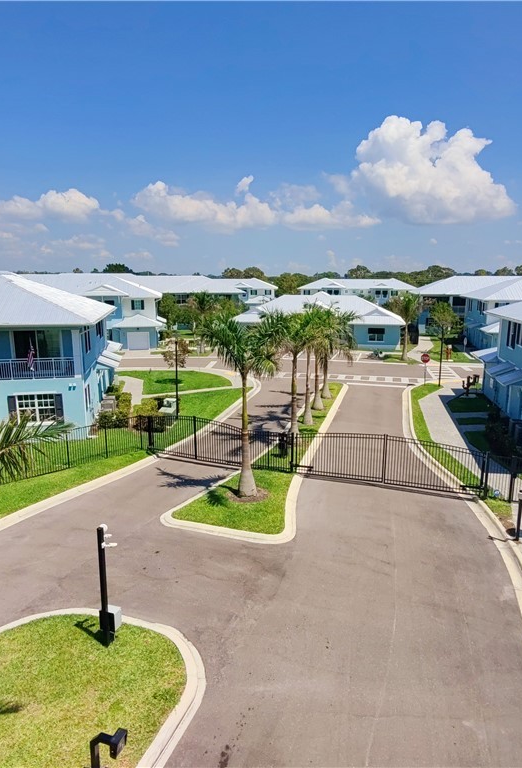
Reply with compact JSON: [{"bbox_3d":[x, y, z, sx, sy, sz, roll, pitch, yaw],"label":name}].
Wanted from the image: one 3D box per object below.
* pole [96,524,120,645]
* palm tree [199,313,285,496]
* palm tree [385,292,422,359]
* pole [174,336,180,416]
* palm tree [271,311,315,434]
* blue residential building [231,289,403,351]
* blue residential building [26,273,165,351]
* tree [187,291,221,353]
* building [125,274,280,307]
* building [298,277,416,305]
[{"bbox_3d":[-3.670,4.879,12.249,0.600,3.150,0.480,3,12,14],"label":"pole"},{"bbox_3d":[-0.679,1.007,20.487,3.500,7.500,3.500,0,11,0],"label":"palm tree"},{"bbox_3d":[16.708,-6.589,58.017,4.100,7.600,4.100,0,11,0],"label":"palm tree"},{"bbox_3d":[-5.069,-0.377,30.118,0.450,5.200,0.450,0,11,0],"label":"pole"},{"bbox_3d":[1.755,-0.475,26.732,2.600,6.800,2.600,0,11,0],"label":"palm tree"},{"bbox_3d":[7.675,-8.721,67.608,20.500,6.900,12.500,1,11,6],"label":"blue residential building"},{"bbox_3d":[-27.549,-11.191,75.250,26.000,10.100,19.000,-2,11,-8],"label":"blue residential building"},{"bbox_3d":[-7.393,-7.908,64.425,4.200,7.800,4.200,0,11,0],"label":"tree"},{"bbox_3d":[-12.318,-15.328,93.820,27.000,9.300,17.000,-1,11,-6],"label":"building"},{"bbox_3d":[26.344,-23.439,136.348,30.000,9.900,18.000,2,12,11],"label":"building"}]

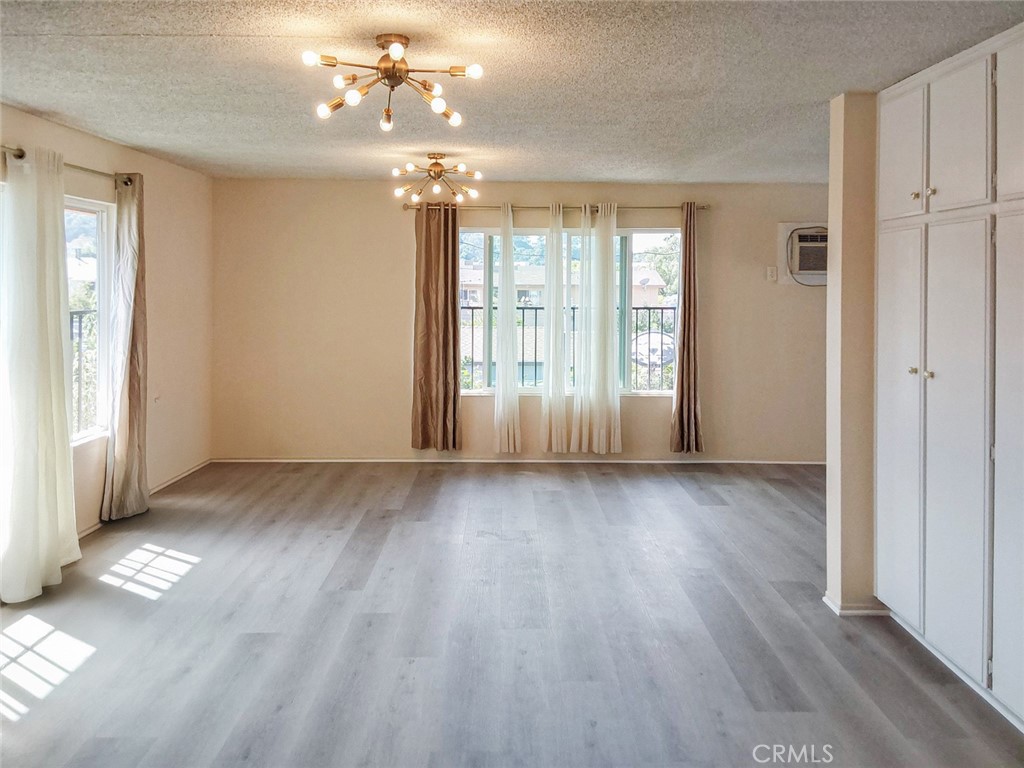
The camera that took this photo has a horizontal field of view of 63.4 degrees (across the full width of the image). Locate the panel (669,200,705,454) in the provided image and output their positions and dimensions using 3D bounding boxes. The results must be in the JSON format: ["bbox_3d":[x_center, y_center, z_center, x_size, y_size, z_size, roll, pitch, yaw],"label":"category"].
[{"bbox_3d":[1.498,-0.491,7.070,0.280,2.130,0.120,0,5,0],"label":"panel"}]

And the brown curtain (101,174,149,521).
[{"bbox_3d":[-2.411,-0.234,5.180,0.180,2.100,0.280,0,5,0],"label":"brown curtain"}]

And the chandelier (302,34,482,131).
[{"bbox_3d":[-0.440,-1.116,3.060,0.640,0.310,0.640,0,5,0],"label":"chandelier"}]

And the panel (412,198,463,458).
[{"bbox_3d":[-0.643,-0.489,7.050,0.440,2.120,0.120,0,5,0],"label":"panel"}]

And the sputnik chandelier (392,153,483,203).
[{"bbox_3d":[-0.523,-1.451,5.820,0.640,0.315,0.640,0,5,0],"label":"sputnik chandelier"}]

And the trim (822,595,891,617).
[{"bbox_3d":[1.626,1.039,3.920,0.245,0.055,0.190,0,5,0],"label":"trim"}]

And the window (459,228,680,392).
[{"bbox_3d":[0.488,-0.626,7.150,2.050,1.430,0.110,0,5,0],"label":"window"}]

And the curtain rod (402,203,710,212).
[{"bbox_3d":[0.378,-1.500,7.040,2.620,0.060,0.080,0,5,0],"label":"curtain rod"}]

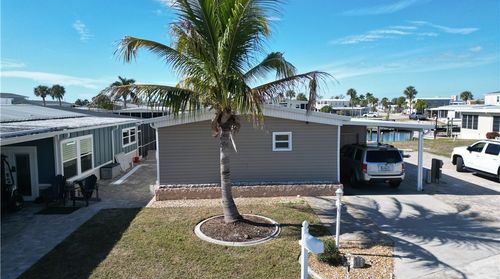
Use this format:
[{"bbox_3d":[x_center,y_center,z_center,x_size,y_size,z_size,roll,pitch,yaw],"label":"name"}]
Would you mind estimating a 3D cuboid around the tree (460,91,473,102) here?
[{"bbox_3d":[59.492,-9.671,95.347,3.430,7.110,3.430,0,6,0],"label":"tree"}]

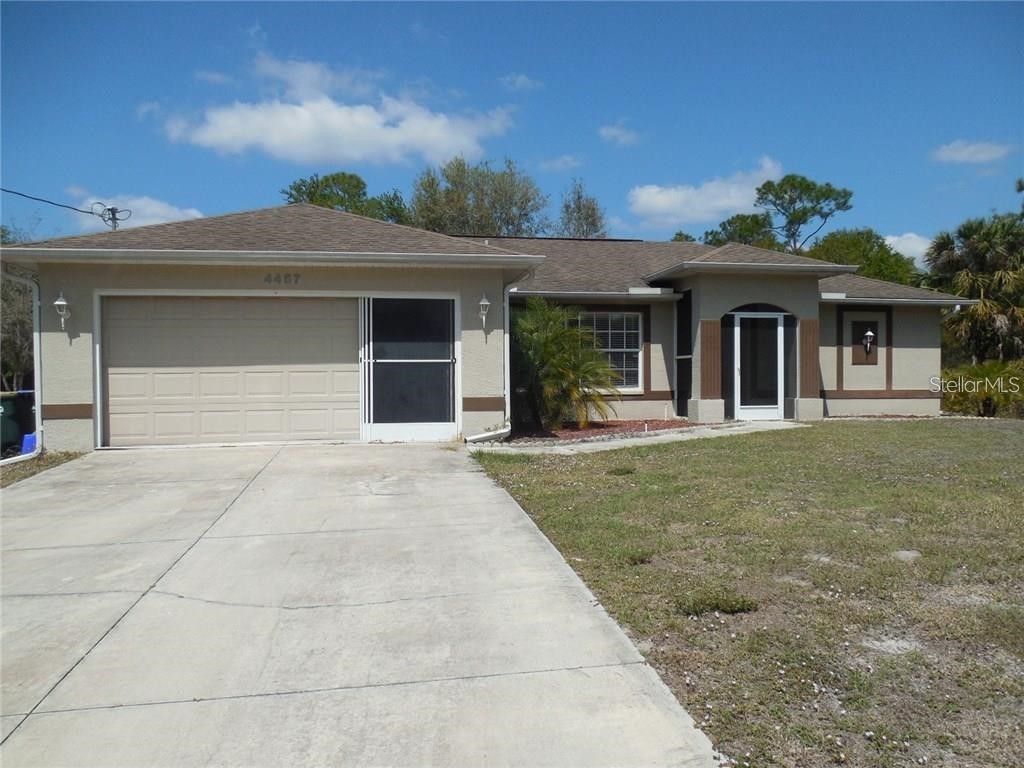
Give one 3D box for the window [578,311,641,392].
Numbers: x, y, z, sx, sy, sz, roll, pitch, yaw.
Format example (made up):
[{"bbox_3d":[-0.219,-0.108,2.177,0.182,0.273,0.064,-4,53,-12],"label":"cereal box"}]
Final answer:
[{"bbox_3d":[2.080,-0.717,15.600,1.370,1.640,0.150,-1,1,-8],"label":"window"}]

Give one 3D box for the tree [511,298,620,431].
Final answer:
[{"bbox_3d":[0.900,-0.390,12.950,2.000,2.250,1.900,-1,1,-8],"label":"tree"}]

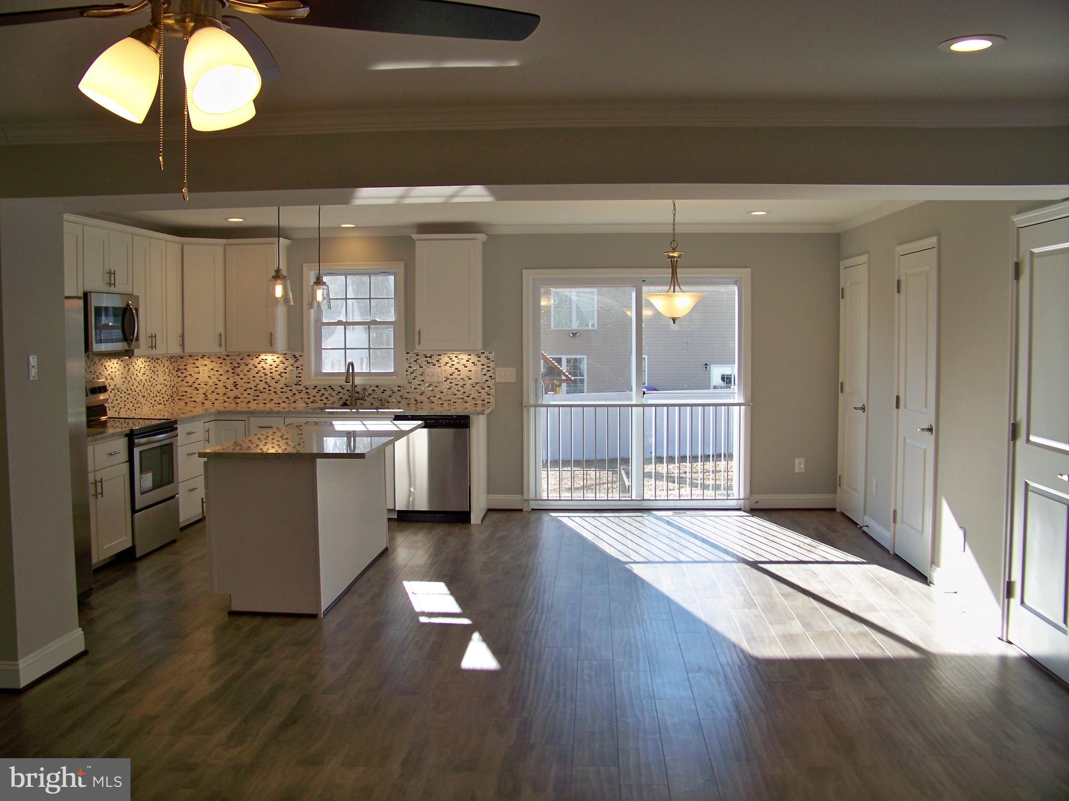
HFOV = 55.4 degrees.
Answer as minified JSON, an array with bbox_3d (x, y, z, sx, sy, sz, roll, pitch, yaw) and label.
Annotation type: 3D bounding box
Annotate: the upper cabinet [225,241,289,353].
[{"bbox_3d":[-2.343,-0.865,8.615,0.460,0.910,0.350,0,4,4],"label":"upper cabinet"}]

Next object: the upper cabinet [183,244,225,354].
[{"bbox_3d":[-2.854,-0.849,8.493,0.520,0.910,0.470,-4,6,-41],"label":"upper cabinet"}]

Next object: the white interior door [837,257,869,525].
[{"bbox_3d":[2.550,-0.067,8.149,0.080,2.100,0.800,0,4,3],"label":"white interior door"}]

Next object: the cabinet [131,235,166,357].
[{"bbox_3d":[-3.045,-0.779,7.647,0.350,0.910,0.580,0,4,4],"label":"cabinet"}]

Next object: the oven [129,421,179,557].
[{"bbox_3d":[-2.982,0.611,7.280,0.667,0.930,0.757,0,4,3],"label":"oven"}]

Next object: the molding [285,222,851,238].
[{"bbox_3d":[0.058,-1.443,8.613,5.050,0.090,0.090,0,4,3],"label":"molding"}]

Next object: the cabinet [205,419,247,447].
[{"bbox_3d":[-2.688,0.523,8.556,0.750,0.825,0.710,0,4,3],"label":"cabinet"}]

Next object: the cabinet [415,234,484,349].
[{"bbox_3d":[-0.689,-0.897,8.500,0.570,0.950,0.370,0,4,4],"label":"cabinet"}]

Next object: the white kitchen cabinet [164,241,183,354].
[{"bbox_3d":[-3.105,-0.837,8.372,0.325,0.912,0.335,0,4,3],"label":"white kitchen cabinet"}]

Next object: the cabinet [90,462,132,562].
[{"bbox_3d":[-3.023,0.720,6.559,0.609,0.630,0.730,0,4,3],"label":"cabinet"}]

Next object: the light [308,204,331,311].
[{"bbox_3d":[-1.378,-0.931,6.524,0.144,0.740,0.144,0,4,3],"label":"light"}]

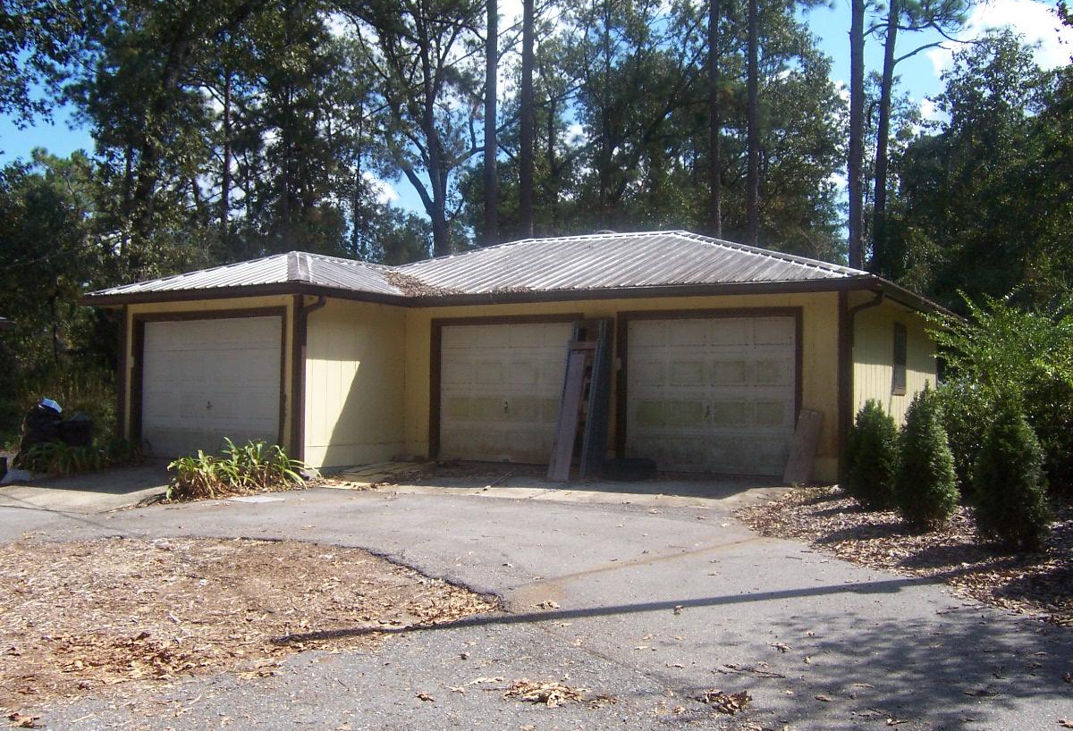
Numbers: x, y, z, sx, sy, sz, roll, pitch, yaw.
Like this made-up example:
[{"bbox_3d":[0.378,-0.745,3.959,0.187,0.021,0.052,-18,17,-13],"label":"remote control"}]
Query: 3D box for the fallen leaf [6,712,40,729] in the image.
[{"bbox_3d":[-2.149,1.486,4.287,0.135,0.035,0.115,0,-2,30],"label":"fallen leaf"}]

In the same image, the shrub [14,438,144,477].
[{"bbox_3d":[-6.729,1.304,15.127,0.850,0.480,1.550,0,-2,30],"label":"shrub"}]

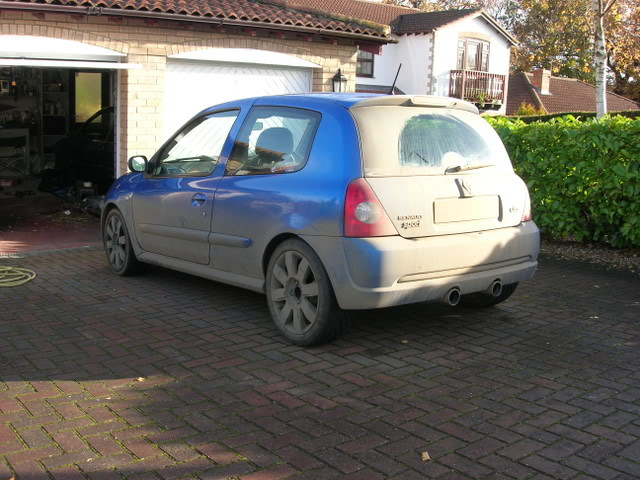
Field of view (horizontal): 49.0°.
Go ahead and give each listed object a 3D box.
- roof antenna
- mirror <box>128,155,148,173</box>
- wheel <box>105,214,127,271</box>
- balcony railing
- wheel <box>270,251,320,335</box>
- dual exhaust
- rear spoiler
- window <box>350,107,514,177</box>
[{"bbox_3d":[0.435,-0.919,4.064,0.025,0.190,0.030,-6,32,-37],"label":"roof antenna"},{"bbox_3d":[-1.256,-0.532,4.890,0.150,0.125,0.100,-6,9,-37],"label":"mirror"},{"bbox_3d":[-1.572,0.017,5.689,0.190,0.440,0.440,-6,9,-37],"label":"wheel"},{"bbox_3d":[5.480,-5.300,24.360,2.100,1.000,0.600,-4,9,-35],"label":"balcony railing"},{"bbox_3d":[-0.062,0.273,3.732,0.190,0.440,0.440,-6,9,-37],"label":"wheel"},{"bbox_3d":[0.793,0.274,3.747,0.420,0.088,0.130,-6,9,-37],"label":"dual exhaust"},{"bbox_3d":[0.559,-0.749,3.922,0.990,0.085,0.210,-6,9,-37],"label":"rear spoiler"},{"bbox_3d":[0.656,-0.534,3.821,1.140,0.400,0.110,-6,-23,-37],"label":"window"}]

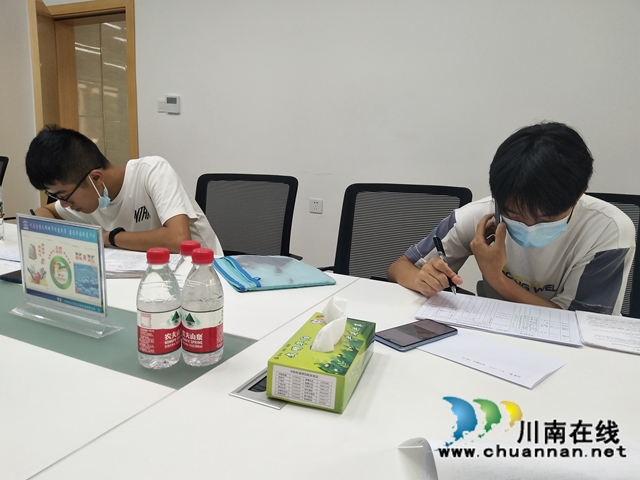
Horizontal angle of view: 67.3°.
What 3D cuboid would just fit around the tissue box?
[{"bbox_3d":[0.011,0.168,0.694,0.101,0.050,0.198,6,11,17],"label":"tissue box"}]

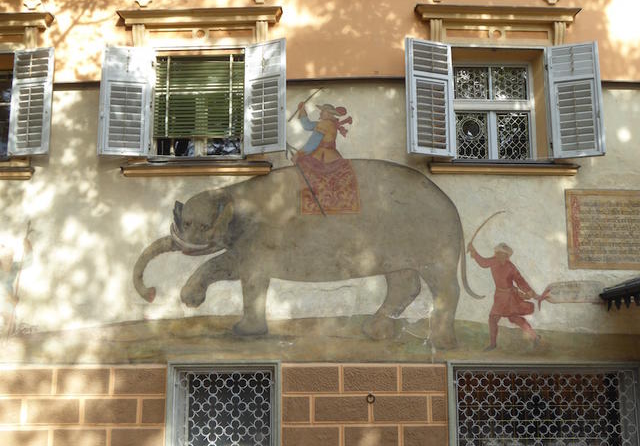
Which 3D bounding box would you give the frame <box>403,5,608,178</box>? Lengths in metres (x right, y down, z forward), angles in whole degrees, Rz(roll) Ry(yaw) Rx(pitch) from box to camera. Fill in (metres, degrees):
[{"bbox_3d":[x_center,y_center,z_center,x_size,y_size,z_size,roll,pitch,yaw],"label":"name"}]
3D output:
[{"bbox_3d":[2.023,-1.459,9.466,2.036,1.892,0.306,0,-10,-2],"label":"frame"}]

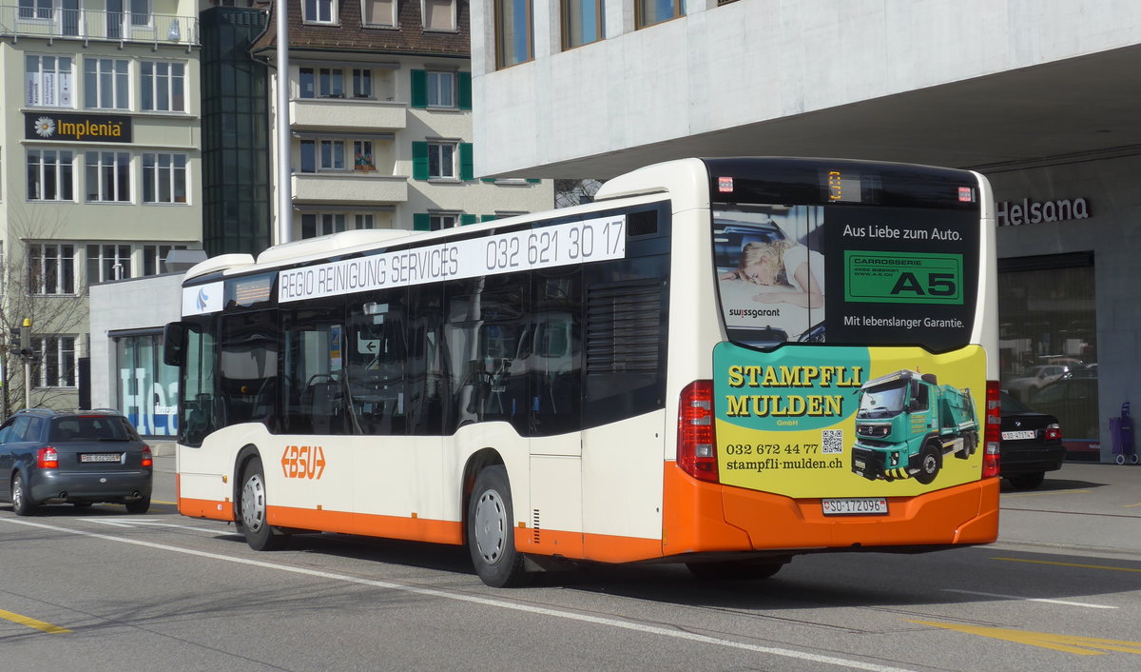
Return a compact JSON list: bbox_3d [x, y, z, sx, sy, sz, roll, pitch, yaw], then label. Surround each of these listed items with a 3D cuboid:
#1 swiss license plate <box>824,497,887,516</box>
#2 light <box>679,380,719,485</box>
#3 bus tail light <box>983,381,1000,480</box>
[{"bbox_3d":[1.935,1.157,17.922,0.500,0.110,0.020,1,-16,-25],"label":"swiss license plate"},{"bbox_3d":[0.849,0.635,17.551,0.225,0.690,0.210,1,-2,-25],"label":"light"},{"bbox_3d":[2.927,0.664,18.523,0.225,0.690,0.210,1,-2,-25],"label":"bus tail light"}]

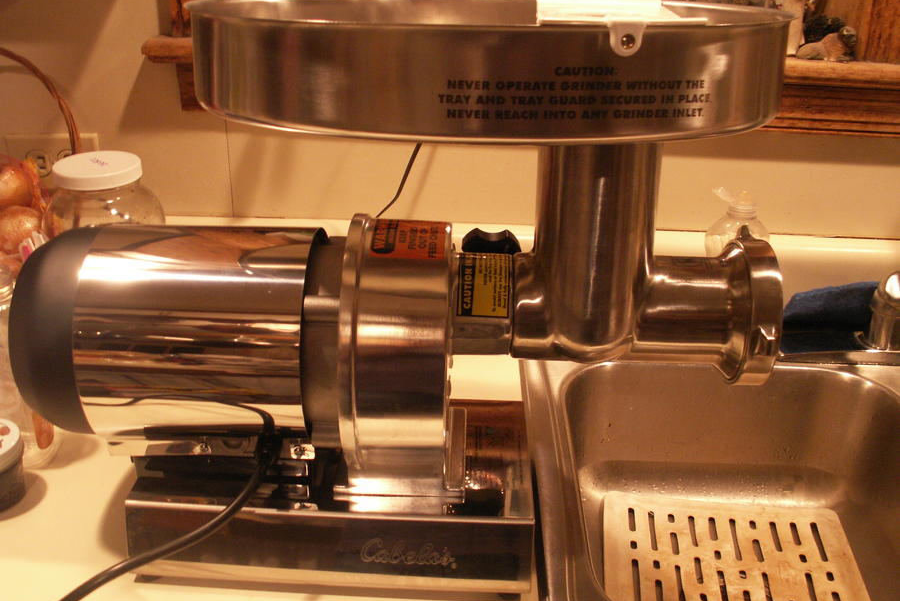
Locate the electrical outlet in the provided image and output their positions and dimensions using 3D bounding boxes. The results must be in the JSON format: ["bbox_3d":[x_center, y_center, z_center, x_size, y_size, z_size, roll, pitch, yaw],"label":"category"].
[{"bbox_3d":[-0.470,-0.162,1.075,0.115,0.071,0.009,2,26,0],"label":"electrical outlet"}]

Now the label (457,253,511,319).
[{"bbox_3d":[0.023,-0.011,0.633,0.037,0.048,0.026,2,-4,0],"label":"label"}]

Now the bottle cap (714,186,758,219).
[{"bbox_3d":[0.310,-0.105,0.985,0.042,0.033,0.033,2,26,0],"label":"bottle cap"}]

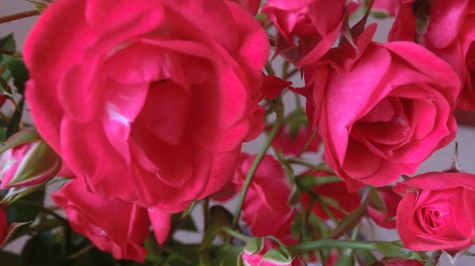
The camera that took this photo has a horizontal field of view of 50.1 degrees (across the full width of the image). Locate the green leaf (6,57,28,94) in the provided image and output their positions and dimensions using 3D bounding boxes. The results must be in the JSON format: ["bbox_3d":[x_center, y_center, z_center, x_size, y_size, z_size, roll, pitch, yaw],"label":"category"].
[{"bbox_3d":[-0.122,-0.032,0.283,0.013,0.021,0.008,-1,7,-6],"label":"green leaf"}]

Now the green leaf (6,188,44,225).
[{"bbox_3d":[-0.121,0.042,0.289,0.022,0.022,0.009,-1,7,-6],"label":"green leaf"}]

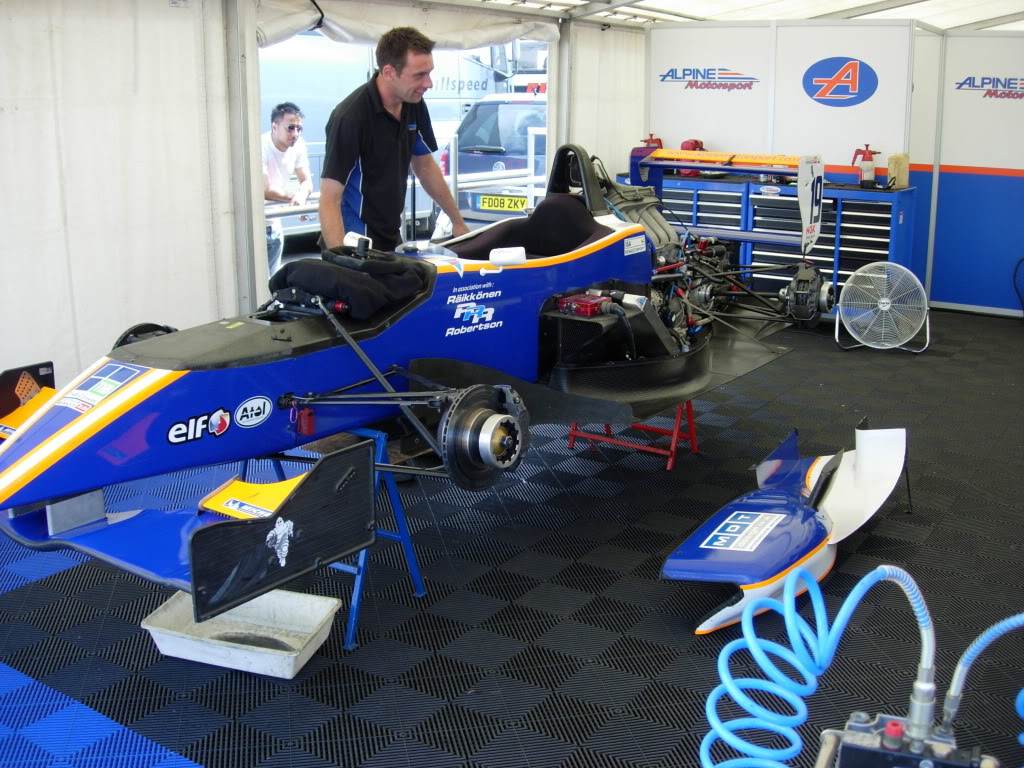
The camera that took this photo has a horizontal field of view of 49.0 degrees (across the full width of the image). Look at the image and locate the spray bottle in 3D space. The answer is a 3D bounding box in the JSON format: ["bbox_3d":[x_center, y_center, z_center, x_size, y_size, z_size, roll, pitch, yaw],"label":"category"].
[{"bbox_3d":[2.343,-1.439,7.430,0.200,0.285,0.110,6,15,21],"label":"spray bottle"}]

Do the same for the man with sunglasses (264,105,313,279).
[{"bbox_3d":[-1.331,-0.803,6.283,0.500,1.550,0.520,-12,19,-41],"label":"man with sunglasses"}]

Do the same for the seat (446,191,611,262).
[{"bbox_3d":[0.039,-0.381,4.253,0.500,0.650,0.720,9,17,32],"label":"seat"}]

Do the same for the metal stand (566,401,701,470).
[{"bbox_3d":[0.540,0.128,5.011,0.540,0.360,0.310,9,17,32],"label":"metal stand"}]

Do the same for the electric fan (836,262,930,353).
[{"bbox_3d":[2.346,-0.498,7.130,0.585,0.565,0.220,3,14,11],"label":"electric fan"}]

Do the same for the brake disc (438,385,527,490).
[{"bbox_3d":[-0.060,0.140,2.886,0.145,0.280,0.295,10,17,34],"label":"brake disc"}]

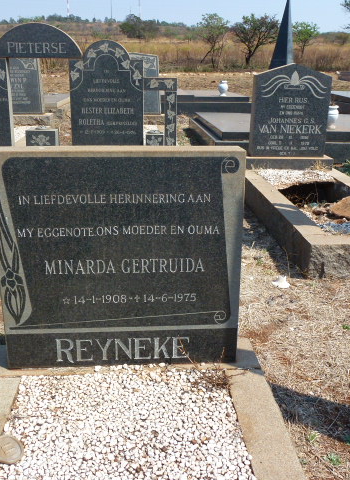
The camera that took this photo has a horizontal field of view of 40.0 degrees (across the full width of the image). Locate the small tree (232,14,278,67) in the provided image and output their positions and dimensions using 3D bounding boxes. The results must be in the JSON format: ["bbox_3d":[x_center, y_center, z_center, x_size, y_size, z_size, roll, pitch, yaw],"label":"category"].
[{"bbox_3d":[6.359,-15.940,38.449,3.536,3.802,3.346,-1,21,-4],"label":"small tree"}]

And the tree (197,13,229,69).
[{"bbox_3d":[2.390,-12.351,30.008,2.000,3.100,2.000,0,19,-2],"label":"tree"}]

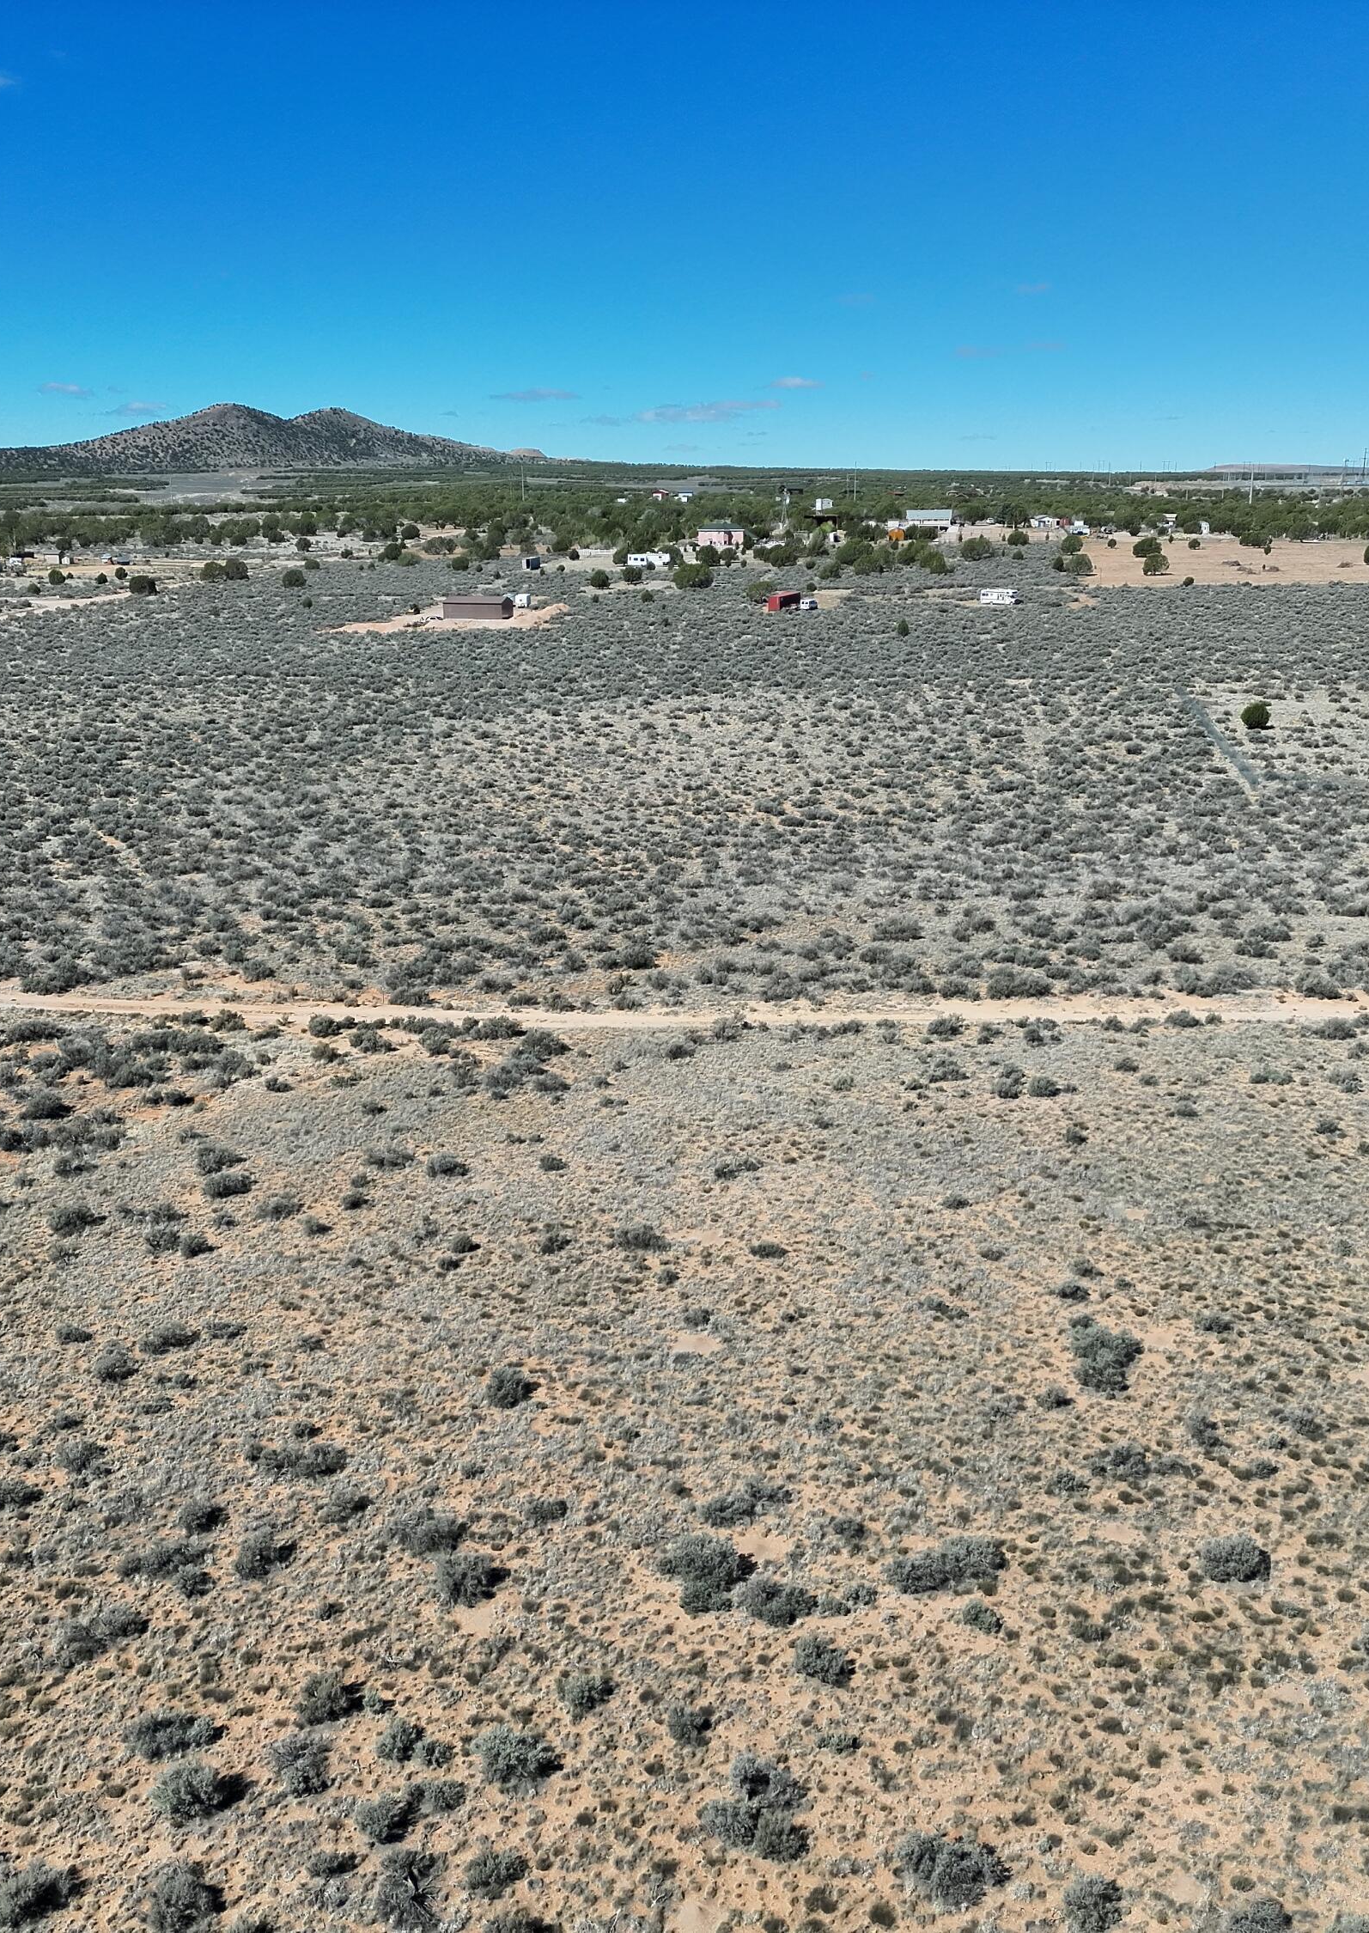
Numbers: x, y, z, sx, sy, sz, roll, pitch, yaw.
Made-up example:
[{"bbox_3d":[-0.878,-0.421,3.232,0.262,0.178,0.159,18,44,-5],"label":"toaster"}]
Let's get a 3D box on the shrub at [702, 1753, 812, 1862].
[{"bbox_3d":[1.564,18.119,39.072,2.380,1.000,2.760,0,16,0],"label":"shrub"}]

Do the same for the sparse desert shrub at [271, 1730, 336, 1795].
[{"bbox_3d":[-8.655,17.816,40.337,1.350,0.900,1.420,0,16,0],"label":"sparse desert shrub"}]

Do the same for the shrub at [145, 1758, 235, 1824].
[{"bbox_3d":[-10.570,17.425,37.811,1.524,1.001,1.478,0,16,0],"label":"shrub"}]

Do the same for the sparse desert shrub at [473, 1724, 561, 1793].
[{"bbox_3d":[-3.716,17.151,38.789,1.698,1.001,1.647,0,16,0],"label":"sparse desert shrub"}]

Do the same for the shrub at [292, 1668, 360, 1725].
[{"bbox_3d":[-8.209,16.631,40.686,1.396,0.985,1.354,0,16,0],"label":"shrub"}]

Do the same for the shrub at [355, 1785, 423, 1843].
[{"bbox_3d":[-6.250,17.619,37.208,1.202,0.964,1.166,0,16,0],"label":"shrub"}]

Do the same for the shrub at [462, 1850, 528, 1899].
[{"bbox_3d":[-4.069,19.341,38.326,1.423,0.750,1.067,-2,16,-7],"label":"shrub"}]

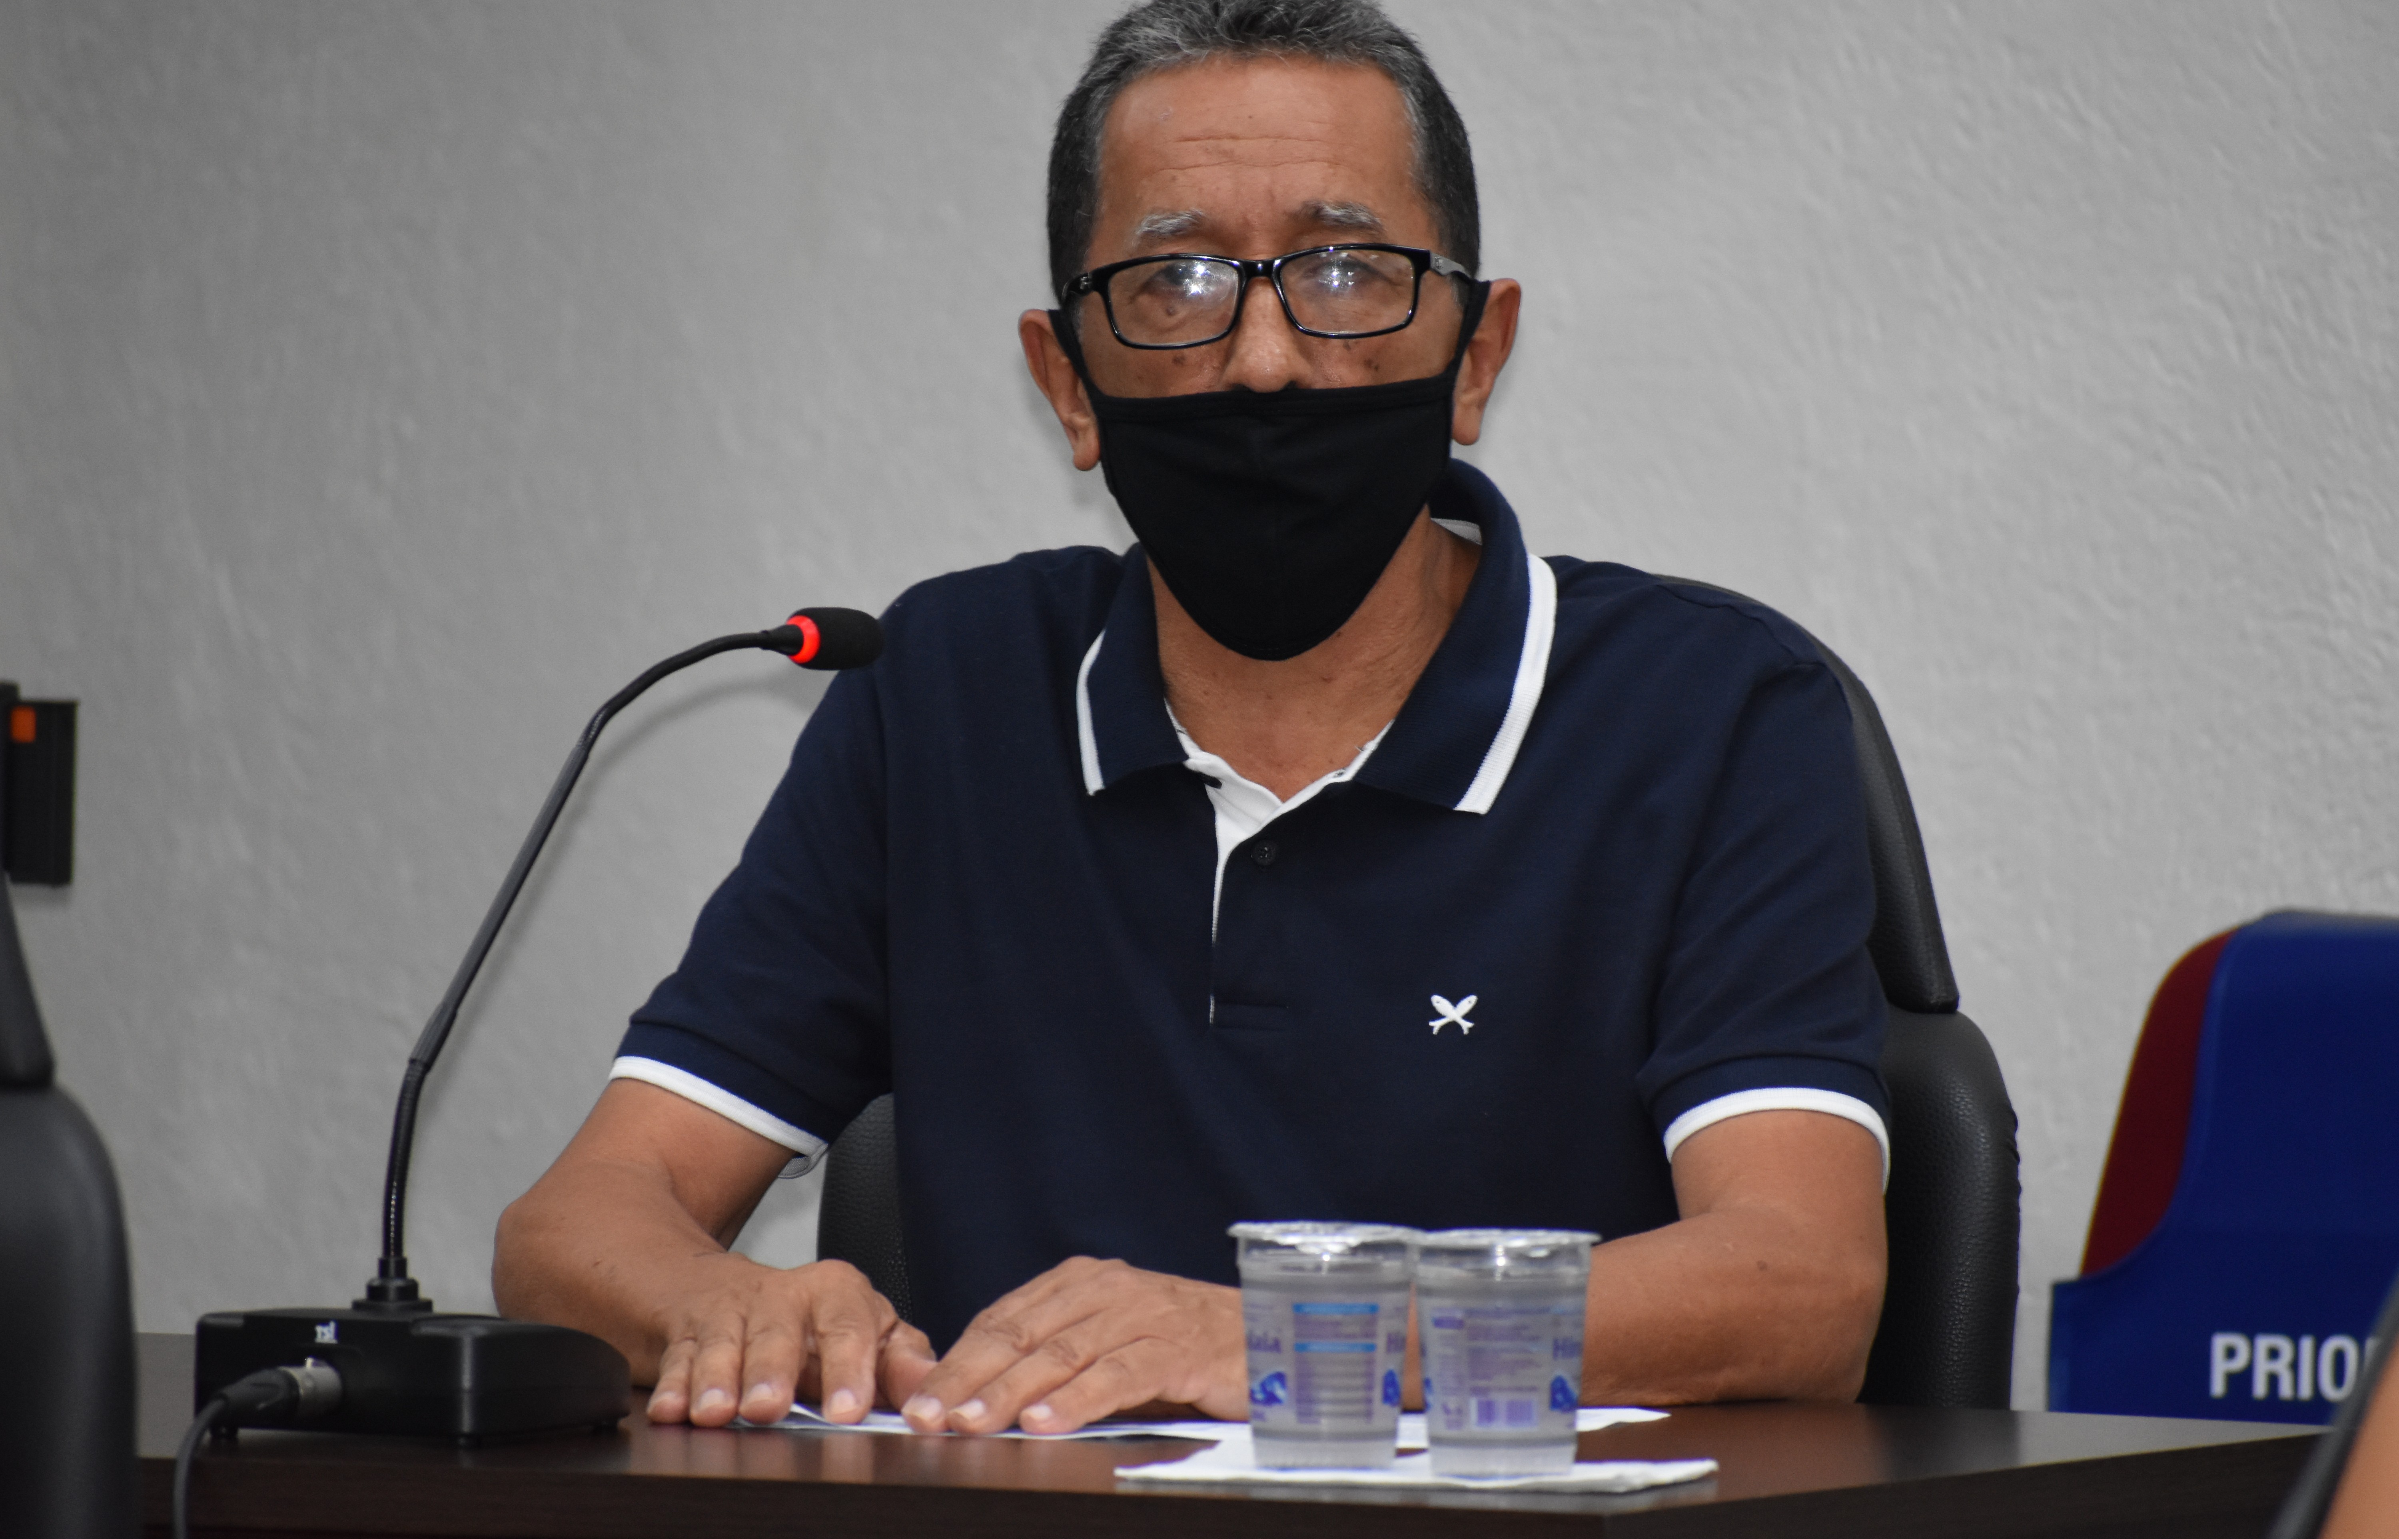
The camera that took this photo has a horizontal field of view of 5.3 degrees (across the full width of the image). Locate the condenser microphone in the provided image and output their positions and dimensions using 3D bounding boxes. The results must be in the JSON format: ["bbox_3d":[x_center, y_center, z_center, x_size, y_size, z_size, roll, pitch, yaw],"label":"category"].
[{"bbox_3d":[-0.225,0.095,9.923,0.115,0.300,0.410,1,3,28],"label":"condenser microphone"}]

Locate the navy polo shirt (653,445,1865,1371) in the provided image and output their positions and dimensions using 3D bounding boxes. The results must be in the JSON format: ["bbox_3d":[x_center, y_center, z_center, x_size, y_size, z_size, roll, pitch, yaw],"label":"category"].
[{"bbox_3d":[0.020,0.179,10.194,0.465,0.600,0.330,0,3,9],"label":"navy polo shirt"}]

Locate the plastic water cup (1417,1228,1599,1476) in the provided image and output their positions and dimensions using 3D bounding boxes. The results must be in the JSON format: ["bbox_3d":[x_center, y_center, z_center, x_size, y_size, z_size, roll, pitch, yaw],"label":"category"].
[{"bbox_3d":[0.114,0.216,9.615,0.069,0.088,0.069,0,3,0],"label":"plastic water cup"}]

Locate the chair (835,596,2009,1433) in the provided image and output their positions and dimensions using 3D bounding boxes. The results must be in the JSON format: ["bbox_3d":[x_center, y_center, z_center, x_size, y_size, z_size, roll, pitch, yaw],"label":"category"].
[{"bbox_3d":[0.019,0.456,10.165,0.620,1.056,0.640,1,3,16],"label":"chair"}]

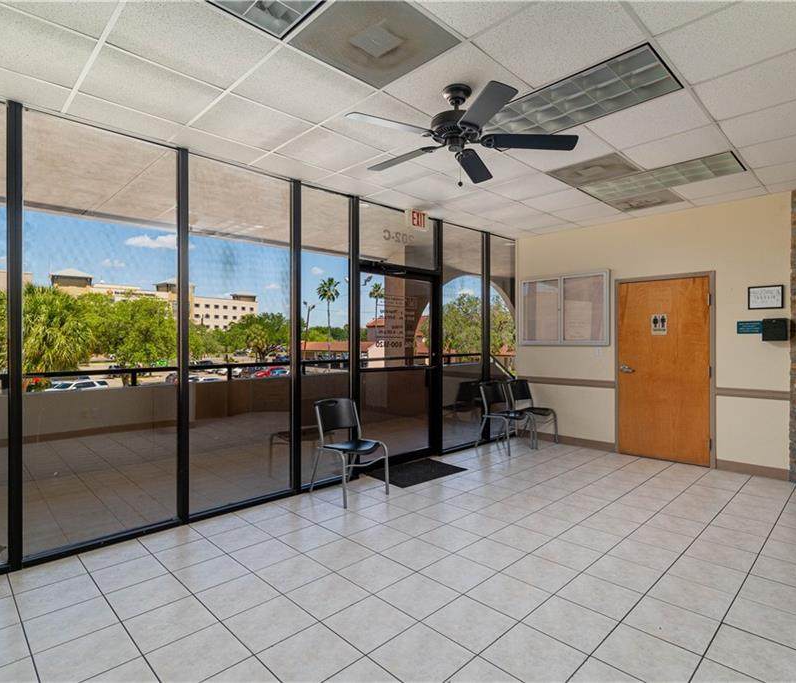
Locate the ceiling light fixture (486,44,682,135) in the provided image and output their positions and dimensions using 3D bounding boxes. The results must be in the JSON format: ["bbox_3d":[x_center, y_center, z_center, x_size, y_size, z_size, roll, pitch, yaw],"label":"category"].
[{"bbox_3d":[0.981,-1.439,2.745,0.590,0.070,1.190,0,1,-44],"label":"ceiling light fixture"}]

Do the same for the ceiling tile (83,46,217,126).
[{"bbox_3d":[-1.408,-1.442,2.604,0.606,0.020,0.606,0,0,-44],"label":"ceiling tile"}]

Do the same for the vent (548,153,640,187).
[{"bbox_3d":[1.669,-1.453,3.856,0.617,0.025,0.610,-1,1,-44],"label":"vent"}]

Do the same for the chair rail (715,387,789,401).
[{"bbox_3d":[3.515,0.524,4.521,0.020,0.084,0.583,0,0,-44],"label":"chair rail"}]

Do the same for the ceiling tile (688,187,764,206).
[{"bbox_3d":[3.314,-1.461,4.590,0.302,0.025,0.610,-1,1,-44],"label":"ceiling tile"}]

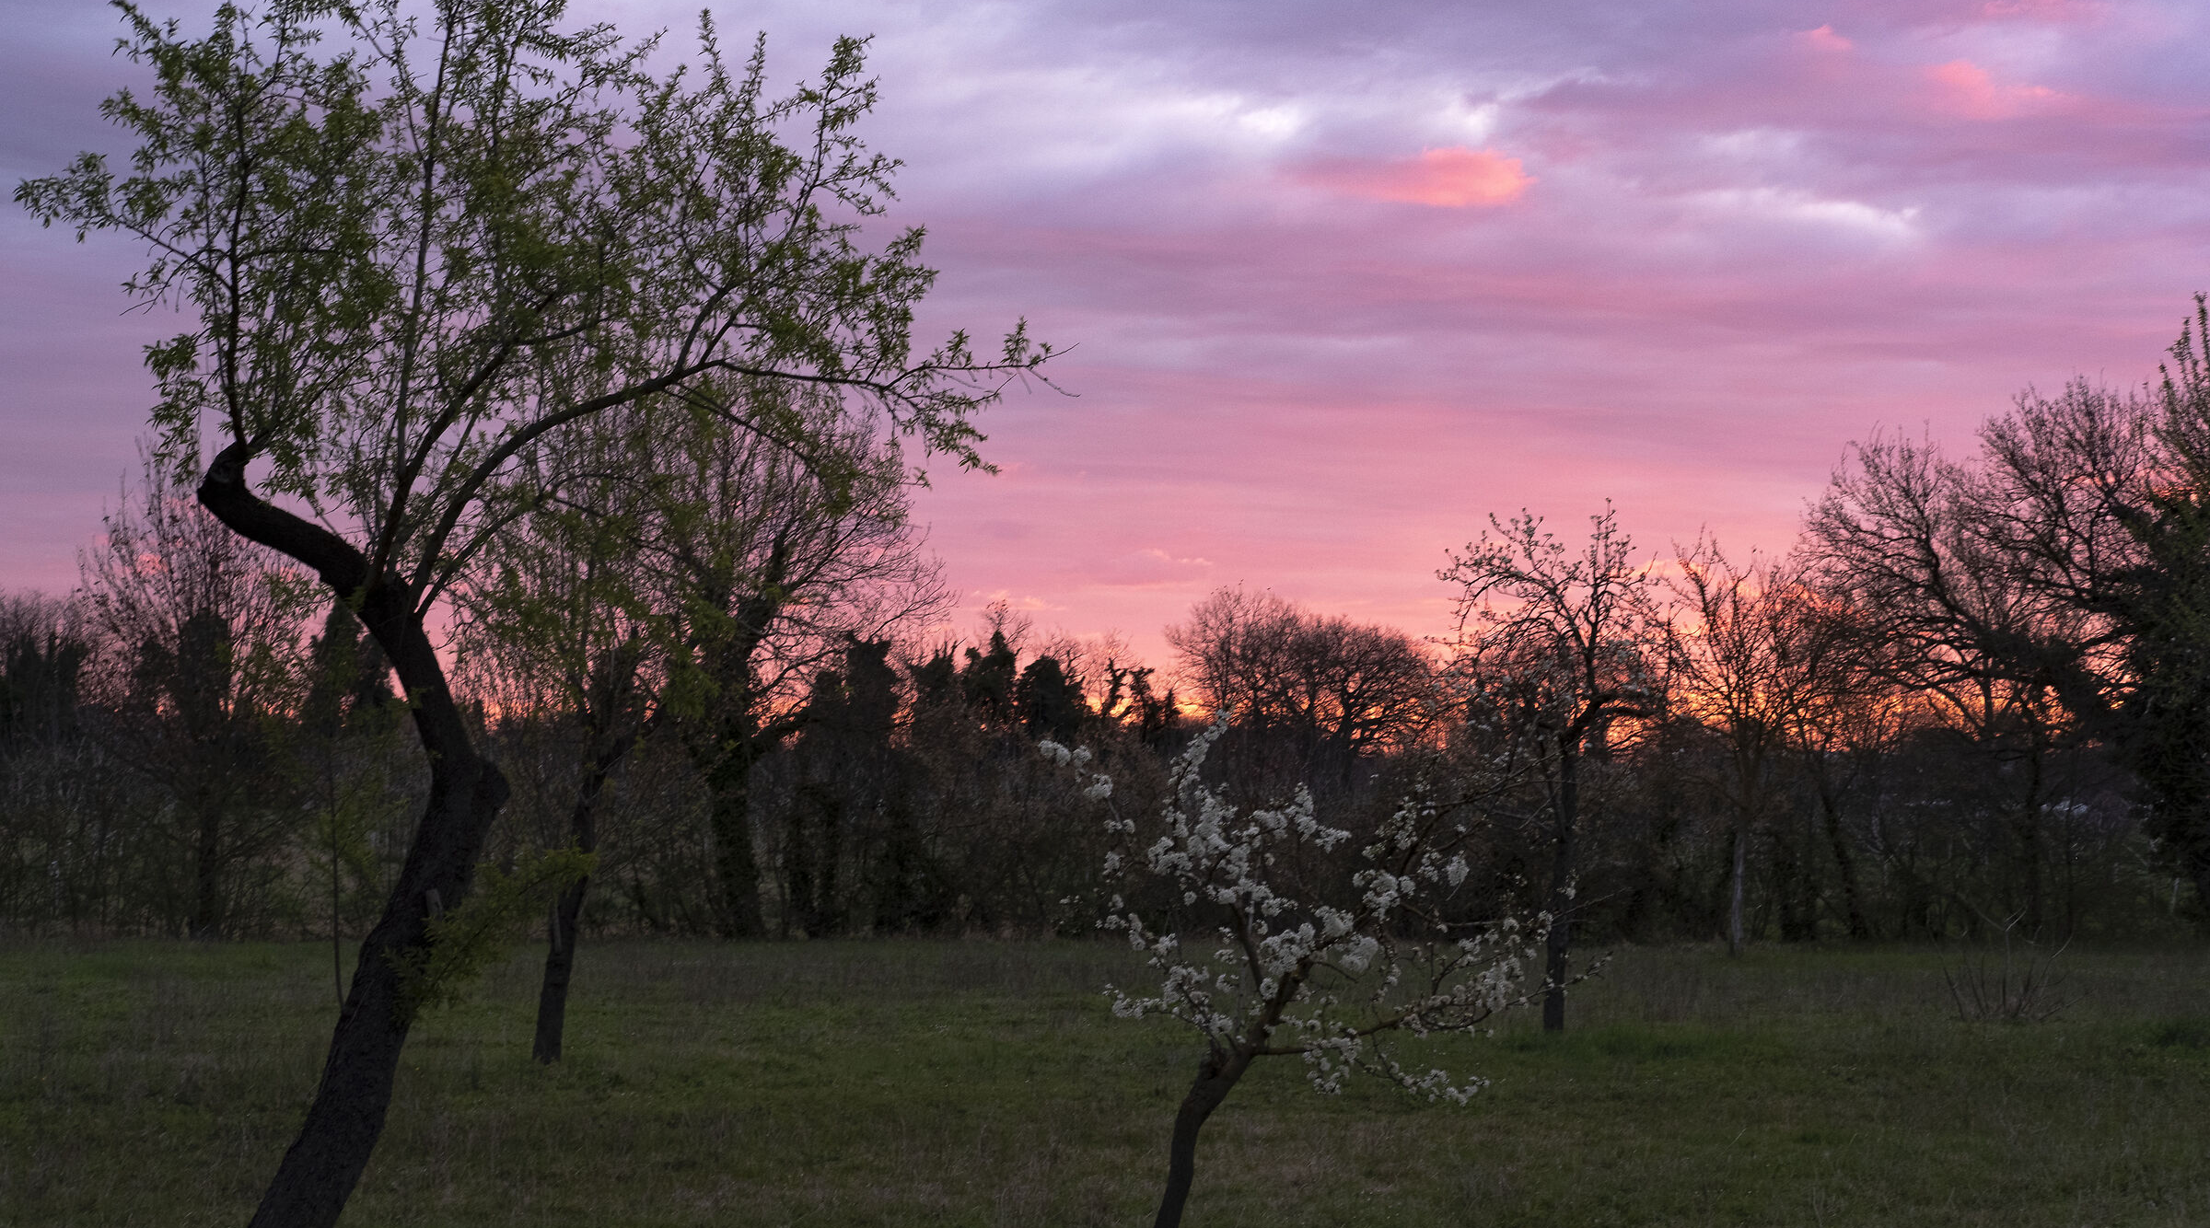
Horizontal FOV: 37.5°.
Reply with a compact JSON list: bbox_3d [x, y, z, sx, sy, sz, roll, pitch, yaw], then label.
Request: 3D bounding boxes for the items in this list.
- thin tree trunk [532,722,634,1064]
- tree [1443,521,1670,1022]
[{"bbox_3d":[-2.757,1.475,17.200,0.539,1.817,0.400,0,-3,0],"label":"thin tree trunk"},{"bbox_3d":[2.663,0.922,19.300,1.342,3.115,1.300,0,-3,0],"label":"tree"}]

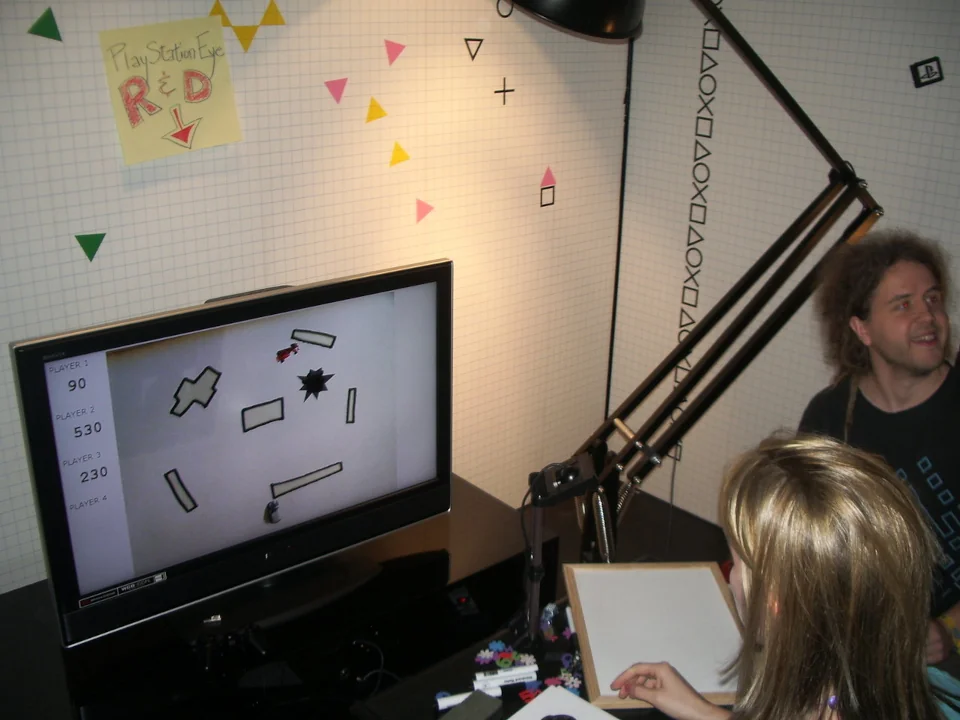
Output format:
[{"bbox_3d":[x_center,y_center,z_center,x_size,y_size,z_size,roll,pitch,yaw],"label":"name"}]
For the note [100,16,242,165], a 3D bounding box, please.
[{"bbox_3d":[-0.661,-0.583,2.091,0.283,0.285,0.012,-24,31,-35],"label":"note"}]

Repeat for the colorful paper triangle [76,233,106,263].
[{"bbox_3d":[-0.831,-0.238,2.076,0.070,0.062,0.005,-12,24,-40],"label":"colorful paper triangle"}]

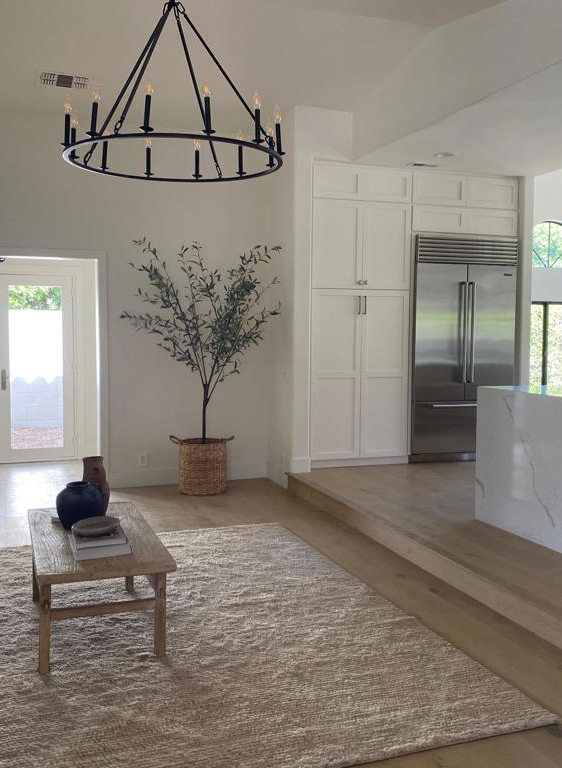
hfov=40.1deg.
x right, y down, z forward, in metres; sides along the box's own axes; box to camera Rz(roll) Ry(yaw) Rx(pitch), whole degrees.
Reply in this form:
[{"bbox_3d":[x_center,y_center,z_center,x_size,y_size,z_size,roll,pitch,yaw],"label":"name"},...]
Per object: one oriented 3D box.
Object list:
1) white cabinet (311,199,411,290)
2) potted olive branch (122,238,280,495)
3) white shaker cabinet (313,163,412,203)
[{"bbox_3d":[0.664,-1.298,7.403,0.993,0.807,0.600,-1,4,-18],"label":"white cabinet"},{"bbox_3d":[-0.629,-0.137,6.558,1.390,2.172,0.860,-1,4,-19],"label":"potted olive branch"},{"bbox_3d":[0.655,-1.852,7.312,0.990,0.317,0.600,-1,4,-19],"label":"white shaker cabinet"}]

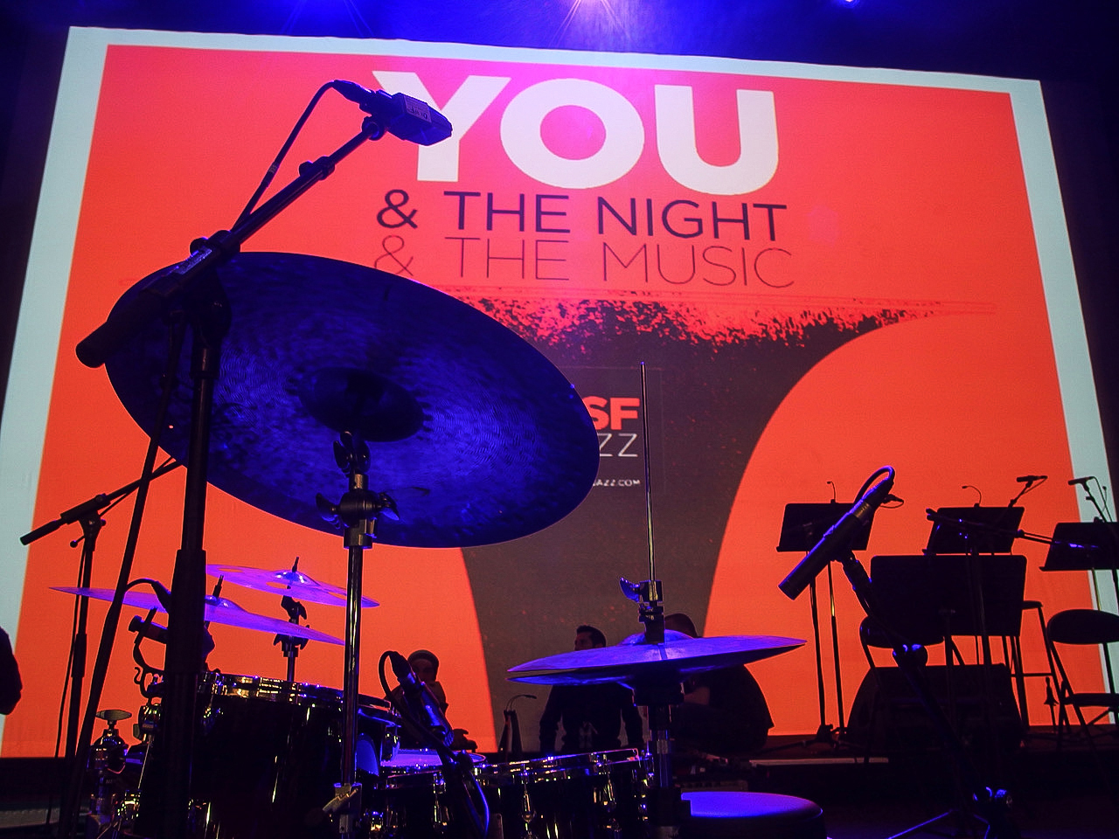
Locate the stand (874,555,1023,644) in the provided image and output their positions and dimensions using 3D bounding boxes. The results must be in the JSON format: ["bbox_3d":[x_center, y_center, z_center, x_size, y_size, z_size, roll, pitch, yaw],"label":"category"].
[{"bbox_3d":[1.348,0.938,3.049,0.510,0.936,0.420,-3,-14,8],"label":"stand"}]

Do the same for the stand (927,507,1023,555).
[{"bbox_3d":[2.433,1.152,5.129,0.510,1.284,0.420,0,-14,-2],"label":"stand"}]

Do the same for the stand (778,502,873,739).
[{"bbox_3d":[1.516,1.113,4.941,0.510,1.290,0.420,0,-14,-3],"label":"stand"}]

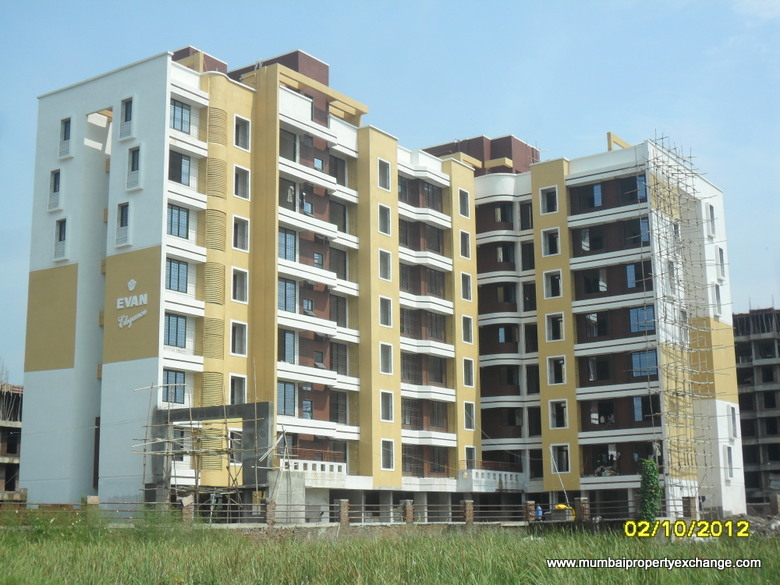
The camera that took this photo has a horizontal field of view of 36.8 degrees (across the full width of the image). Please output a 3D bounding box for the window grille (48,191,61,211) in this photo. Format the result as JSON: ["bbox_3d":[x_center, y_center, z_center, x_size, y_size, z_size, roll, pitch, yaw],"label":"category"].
[{"bbox_3d":[-18.968,-5.230,66.258,0.889,1.007,0.118,-9,-14,35],"label":"window grille"}]

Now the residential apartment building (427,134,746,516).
[{"bbox_3d":[13.715,2.750,86.047,18.321,27.481,14.480,-8,-14,34],"label":"residential apartment building"}]

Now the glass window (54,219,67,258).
[{"bbox_3d":[-18.220,-2.958,64.867,0.860,2.150,0.120,-8,-14,34],"label":"glass window"}]

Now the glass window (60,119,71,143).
[{"bbox_3d":[-18.284,-9.187,66.418,0.800,1.260,0.200,-8,-14,34],"label":"glass window"}]

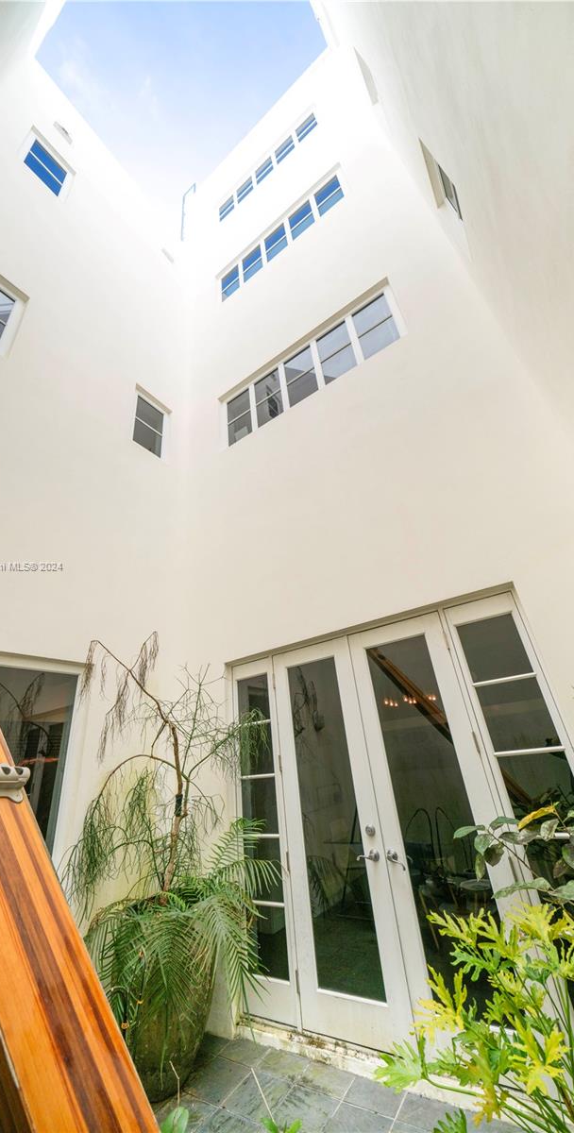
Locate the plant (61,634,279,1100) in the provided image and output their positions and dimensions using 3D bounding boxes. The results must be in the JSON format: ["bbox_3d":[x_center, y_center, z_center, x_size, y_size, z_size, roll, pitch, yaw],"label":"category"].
[{"bbox_3d":[-0.801,1.776,2.821,1.300,2.840,1.050,-22,-31,28],"label":"plant"}]

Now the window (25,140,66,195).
[{"bbox_3d":[-3.313,-5.504,5.219,0.080,0.780,0.440,-22,-31,28],"label":"window"}]

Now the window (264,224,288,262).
[{"bbox_3d":[-0.183,-5.389,6.288,0.420,0.750,0.080,-22,-31,28],"label":"window"}]

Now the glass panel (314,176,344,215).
[{"bbox_3d":[0.645,-5.705,5.814,0.420,0.750,0.080,-22,-31,28],"label":"glass panel"}]

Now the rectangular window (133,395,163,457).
[{"bbox_3d":[-1.900,-1.934,5.221,0.080,0.860,0.450,-22,-31,28],"label":"rectangular window"}]

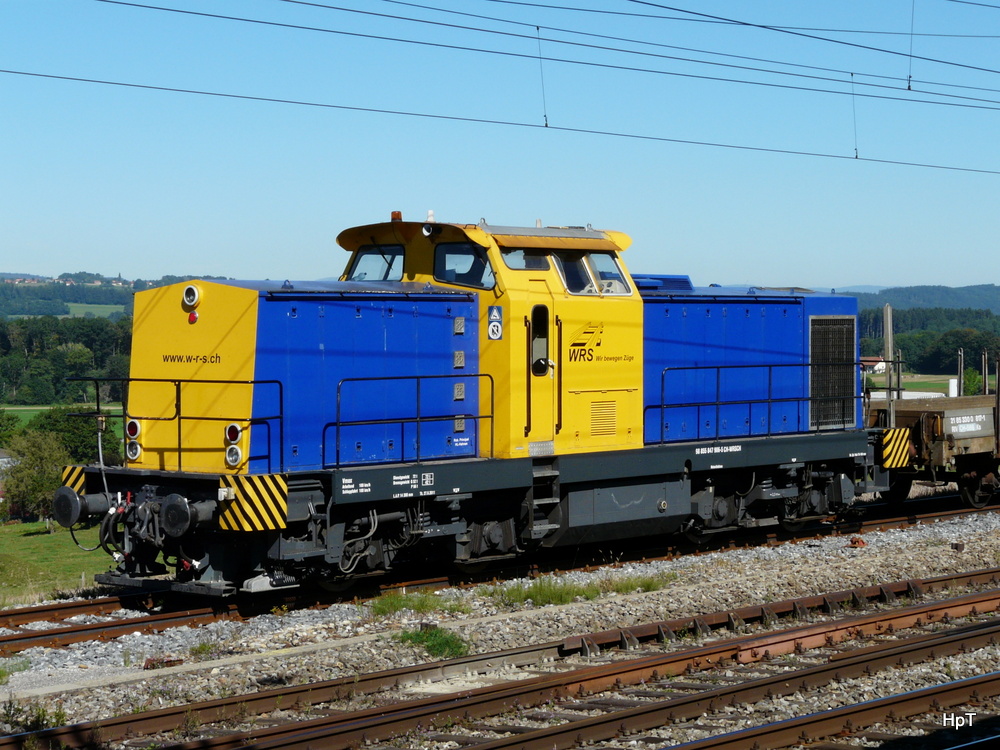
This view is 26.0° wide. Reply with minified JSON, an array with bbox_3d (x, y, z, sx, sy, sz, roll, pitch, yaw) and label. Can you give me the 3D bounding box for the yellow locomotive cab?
[{"bbox_3d":[-0.177,-0.475,27.523,3.040,2.830,3.100,1,2,41],"label":"yellow locomotive cab"}]

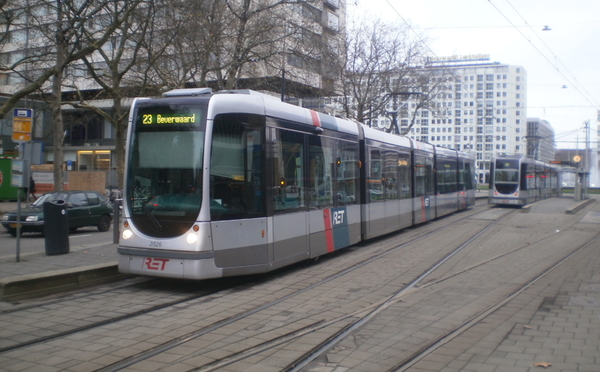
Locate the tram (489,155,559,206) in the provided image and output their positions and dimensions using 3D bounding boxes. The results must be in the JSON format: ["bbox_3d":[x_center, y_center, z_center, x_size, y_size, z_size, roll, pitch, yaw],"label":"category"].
[{"bbox_3d":[20.066,-0.399,53.743,2.400,3.400,31.200,1,1,27],"label":"tram"}]

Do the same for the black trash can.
[{"bbox_3d":[-4.839,0.825,12.400,0.470,1.040,0.470,-2,1,22],"label":"black trash can"}]

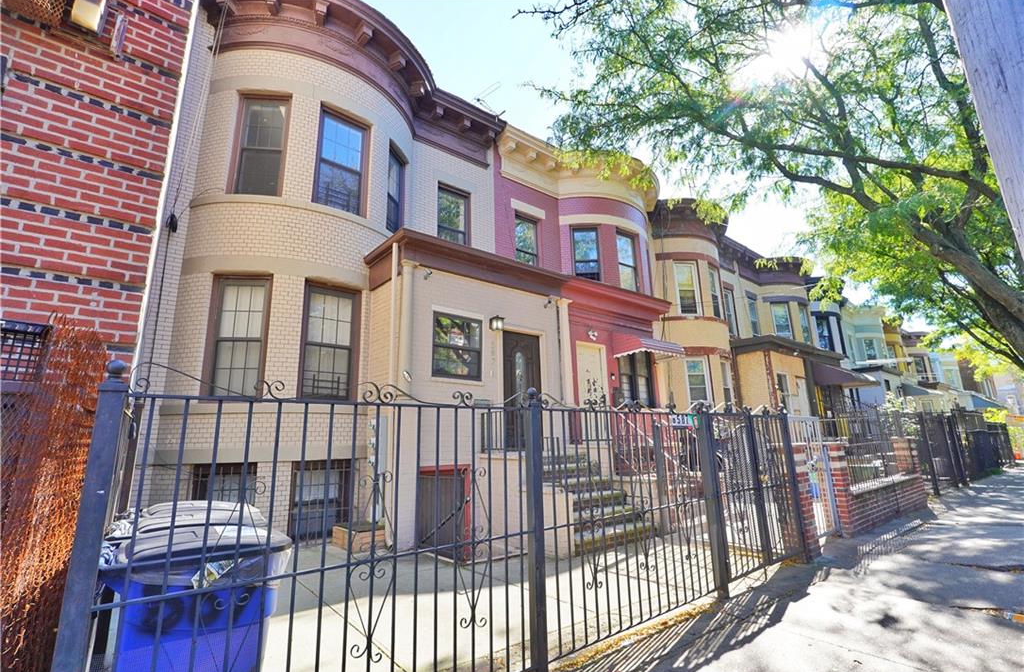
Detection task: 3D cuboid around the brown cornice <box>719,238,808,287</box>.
[{"bbox_3d":[11.518,-2.956,19.755,8.300,1.050,1.750,9,-16,-37],"label":"brown cornice"}]

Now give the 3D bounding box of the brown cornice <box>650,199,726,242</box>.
[{"bbox_3d":[6.737,-3.814,16.333,4.357,1.084,1.520,9,-17,-38],"label":"brown cornice"}]

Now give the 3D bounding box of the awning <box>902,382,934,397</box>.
[{"bbox_3d":[22.049,2.902,24.473,2.600,0.750,0.950,9,-16,-37],"label":"awning"}]

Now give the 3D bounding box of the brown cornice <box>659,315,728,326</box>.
[{"bbox_3d":[6.716,-0.403,15.760,3.776,0.184,0.968,9,-17,-38],"label":"brown cornice"}]

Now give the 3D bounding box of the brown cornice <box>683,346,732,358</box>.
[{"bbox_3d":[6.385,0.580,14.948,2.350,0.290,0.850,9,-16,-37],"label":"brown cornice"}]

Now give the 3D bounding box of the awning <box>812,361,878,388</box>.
[{"bbox_3d":[12.452,1.365,16.953,1.549,0.968,1.598,9,-17,-38],"label":"awning"}]

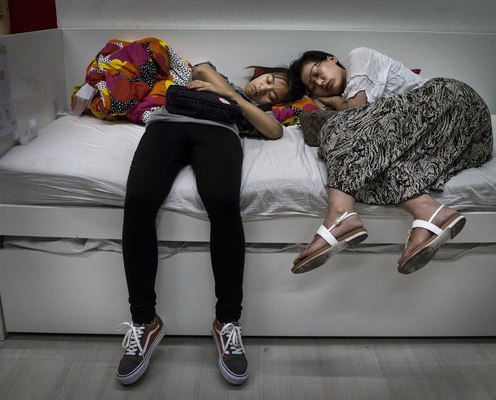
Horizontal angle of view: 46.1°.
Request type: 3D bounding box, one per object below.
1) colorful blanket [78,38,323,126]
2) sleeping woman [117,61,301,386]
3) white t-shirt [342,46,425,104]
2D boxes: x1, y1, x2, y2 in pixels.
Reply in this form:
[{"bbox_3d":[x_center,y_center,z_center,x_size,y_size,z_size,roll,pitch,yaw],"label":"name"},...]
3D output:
[{"bbox_3d":[-0.224,-0.498,2.433,1.020,0.337,0.327,1,19,0],"label":"colorful blanket"},{"bbox_3d":[-0.105,-0.024,2.104,0.515,0.842,1.129,4,19,11],"label":"sleeping woman"},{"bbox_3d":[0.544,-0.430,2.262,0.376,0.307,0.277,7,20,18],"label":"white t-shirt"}]

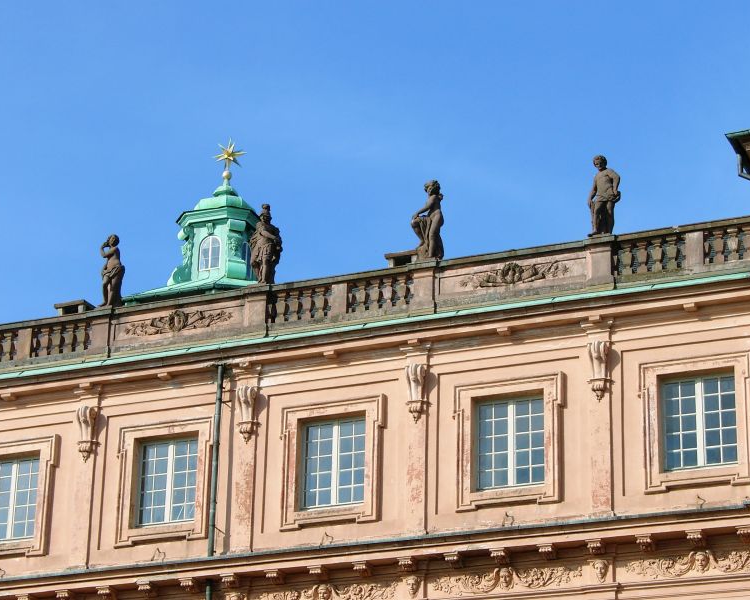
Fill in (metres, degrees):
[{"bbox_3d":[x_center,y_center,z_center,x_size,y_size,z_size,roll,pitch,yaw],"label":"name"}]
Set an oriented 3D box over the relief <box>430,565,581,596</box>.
[{"bbox_3d":[2.629,5.635,44.990,3.140,0.460,0.160,-8,-23,22],"label":"relief"}]

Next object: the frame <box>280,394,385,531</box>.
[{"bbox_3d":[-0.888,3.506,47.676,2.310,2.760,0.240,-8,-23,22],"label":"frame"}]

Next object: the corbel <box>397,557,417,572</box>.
[{"bbox_3d":[0.658,5.388,45.558,0.300,0.216,0.420,-8,-23,22],"label":"corbel"}]

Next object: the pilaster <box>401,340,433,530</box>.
[{"bbox_3d":[0.862,2.864,46.926,0.540,4.220,0.320,-8,-23,22],"label":"pilaster"}]

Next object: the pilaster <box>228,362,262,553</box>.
[{"bbox_3d":[-2.821,3.384,48.399,0.540,4.220,0.320,-8,-23,22],"label":"pilaster"}]

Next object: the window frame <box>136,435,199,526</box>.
[{"bbox_3d":[-4.521,4.052,49.398,1.580,1.959,0.120,-8,-23,22],"label":"window frame"}]

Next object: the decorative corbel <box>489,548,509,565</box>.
[{"bbox_3d":[2.517,5.126,44.814,0.300,0.216,0.420,-8,-23,22],"label":"decorative corbel"}]

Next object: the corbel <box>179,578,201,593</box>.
[{"bbox_3d":[-3.908,6.033,47.385,0.300,0.216,0.420,-8,-23,22],"label":"corbel"}]

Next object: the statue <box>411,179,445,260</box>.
[{"bbox_3d":[1.200,-1.733,49.841,0.709,2.089,0.506,12,-24,-24],"label":"statue"}]

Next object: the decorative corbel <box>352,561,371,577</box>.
[{"bbox_3d":[-0.238,5.577,46.477,0.332,0.251,0.425,-8,-24,22],"label":"decorative corbel"}]

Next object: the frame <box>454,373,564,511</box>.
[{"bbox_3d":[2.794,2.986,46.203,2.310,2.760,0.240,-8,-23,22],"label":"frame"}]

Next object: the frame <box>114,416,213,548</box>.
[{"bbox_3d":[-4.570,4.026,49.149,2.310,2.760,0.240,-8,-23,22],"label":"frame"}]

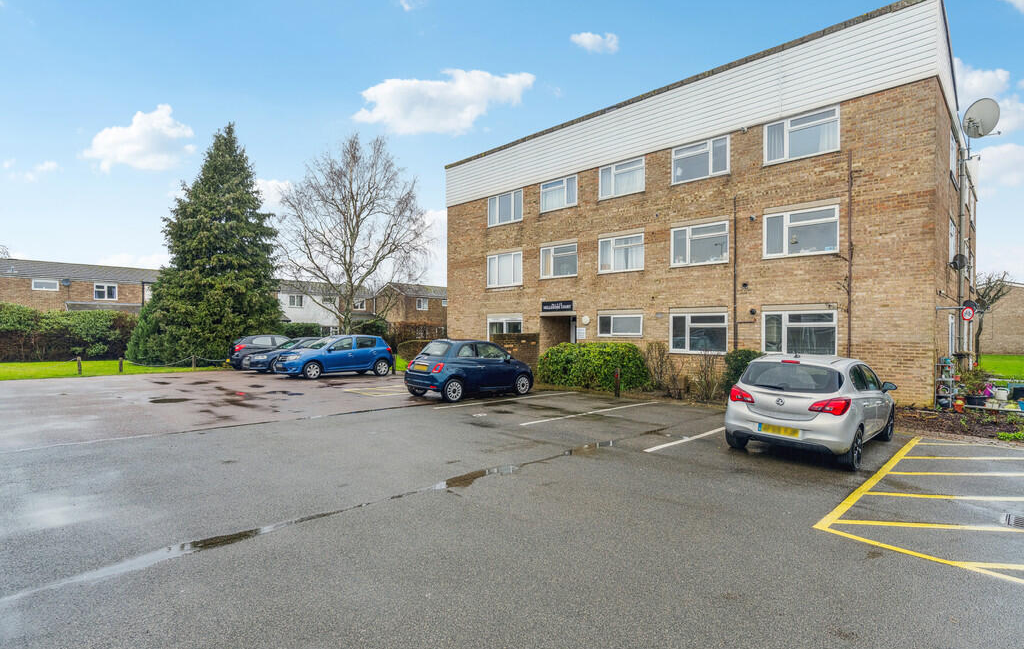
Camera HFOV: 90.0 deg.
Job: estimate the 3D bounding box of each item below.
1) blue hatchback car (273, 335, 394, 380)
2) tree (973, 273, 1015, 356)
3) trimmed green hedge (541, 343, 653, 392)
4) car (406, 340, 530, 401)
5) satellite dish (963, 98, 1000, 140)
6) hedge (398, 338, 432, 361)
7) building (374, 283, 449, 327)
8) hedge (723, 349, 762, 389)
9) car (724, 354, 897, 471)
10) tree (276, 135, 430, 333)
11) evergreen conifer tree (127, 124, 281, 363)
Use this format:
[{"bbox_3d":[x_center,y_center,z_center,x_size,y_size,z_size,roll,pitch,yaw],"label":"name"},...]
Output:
[{"bbox_3d":[-6.208,1.082,18.129,1.740,1.520,4.060,0,0,43],"label":"blue hatchback car"},{"bbox_3d":[23.200,-0.300,25.000,2.500,4.500,2.500,0,0,45],"label":"tree"},{"bbox_3d":[2.375,1.160,15.176,3.000,1.330,1.450,0,0,45],"label":"trimmed green hedge"},{"bbox_3d":[-0.978,1.145,13.569,3.570,1.490,1.630,0,0,-44],"label":"car"},{"bbox_3d":[14.260,-6.206,15.500,0.600,1.150,1.080,0,0,-8],"label":"satellite dish"},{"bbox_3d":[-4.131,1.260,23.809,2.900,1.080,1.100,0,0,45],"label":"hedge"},{"bbox_3d":[-10.100,-1.200,57.000,6.000,6.200,8.500,0,0,45],"label":"building"},{"bbox_3d":[5.811,1.250,12.688,1.000,1.220,0.950,0,0,45],"label":"hedge"},{"bbox_3d":[4.962,1.204,8.299,1.780,1.480,4.020,0,0,44],"label":"car"},{"bbox_3d":[-8.400,-4.050,27.000,8.000,11.800,7.800,0,0,45],"label":"tree"},{"bbox_3d":[-13.750,-3.620,23.000,6.000,10.700,6.000,0,0,-45],"label":"evergreen conifer tree"}]

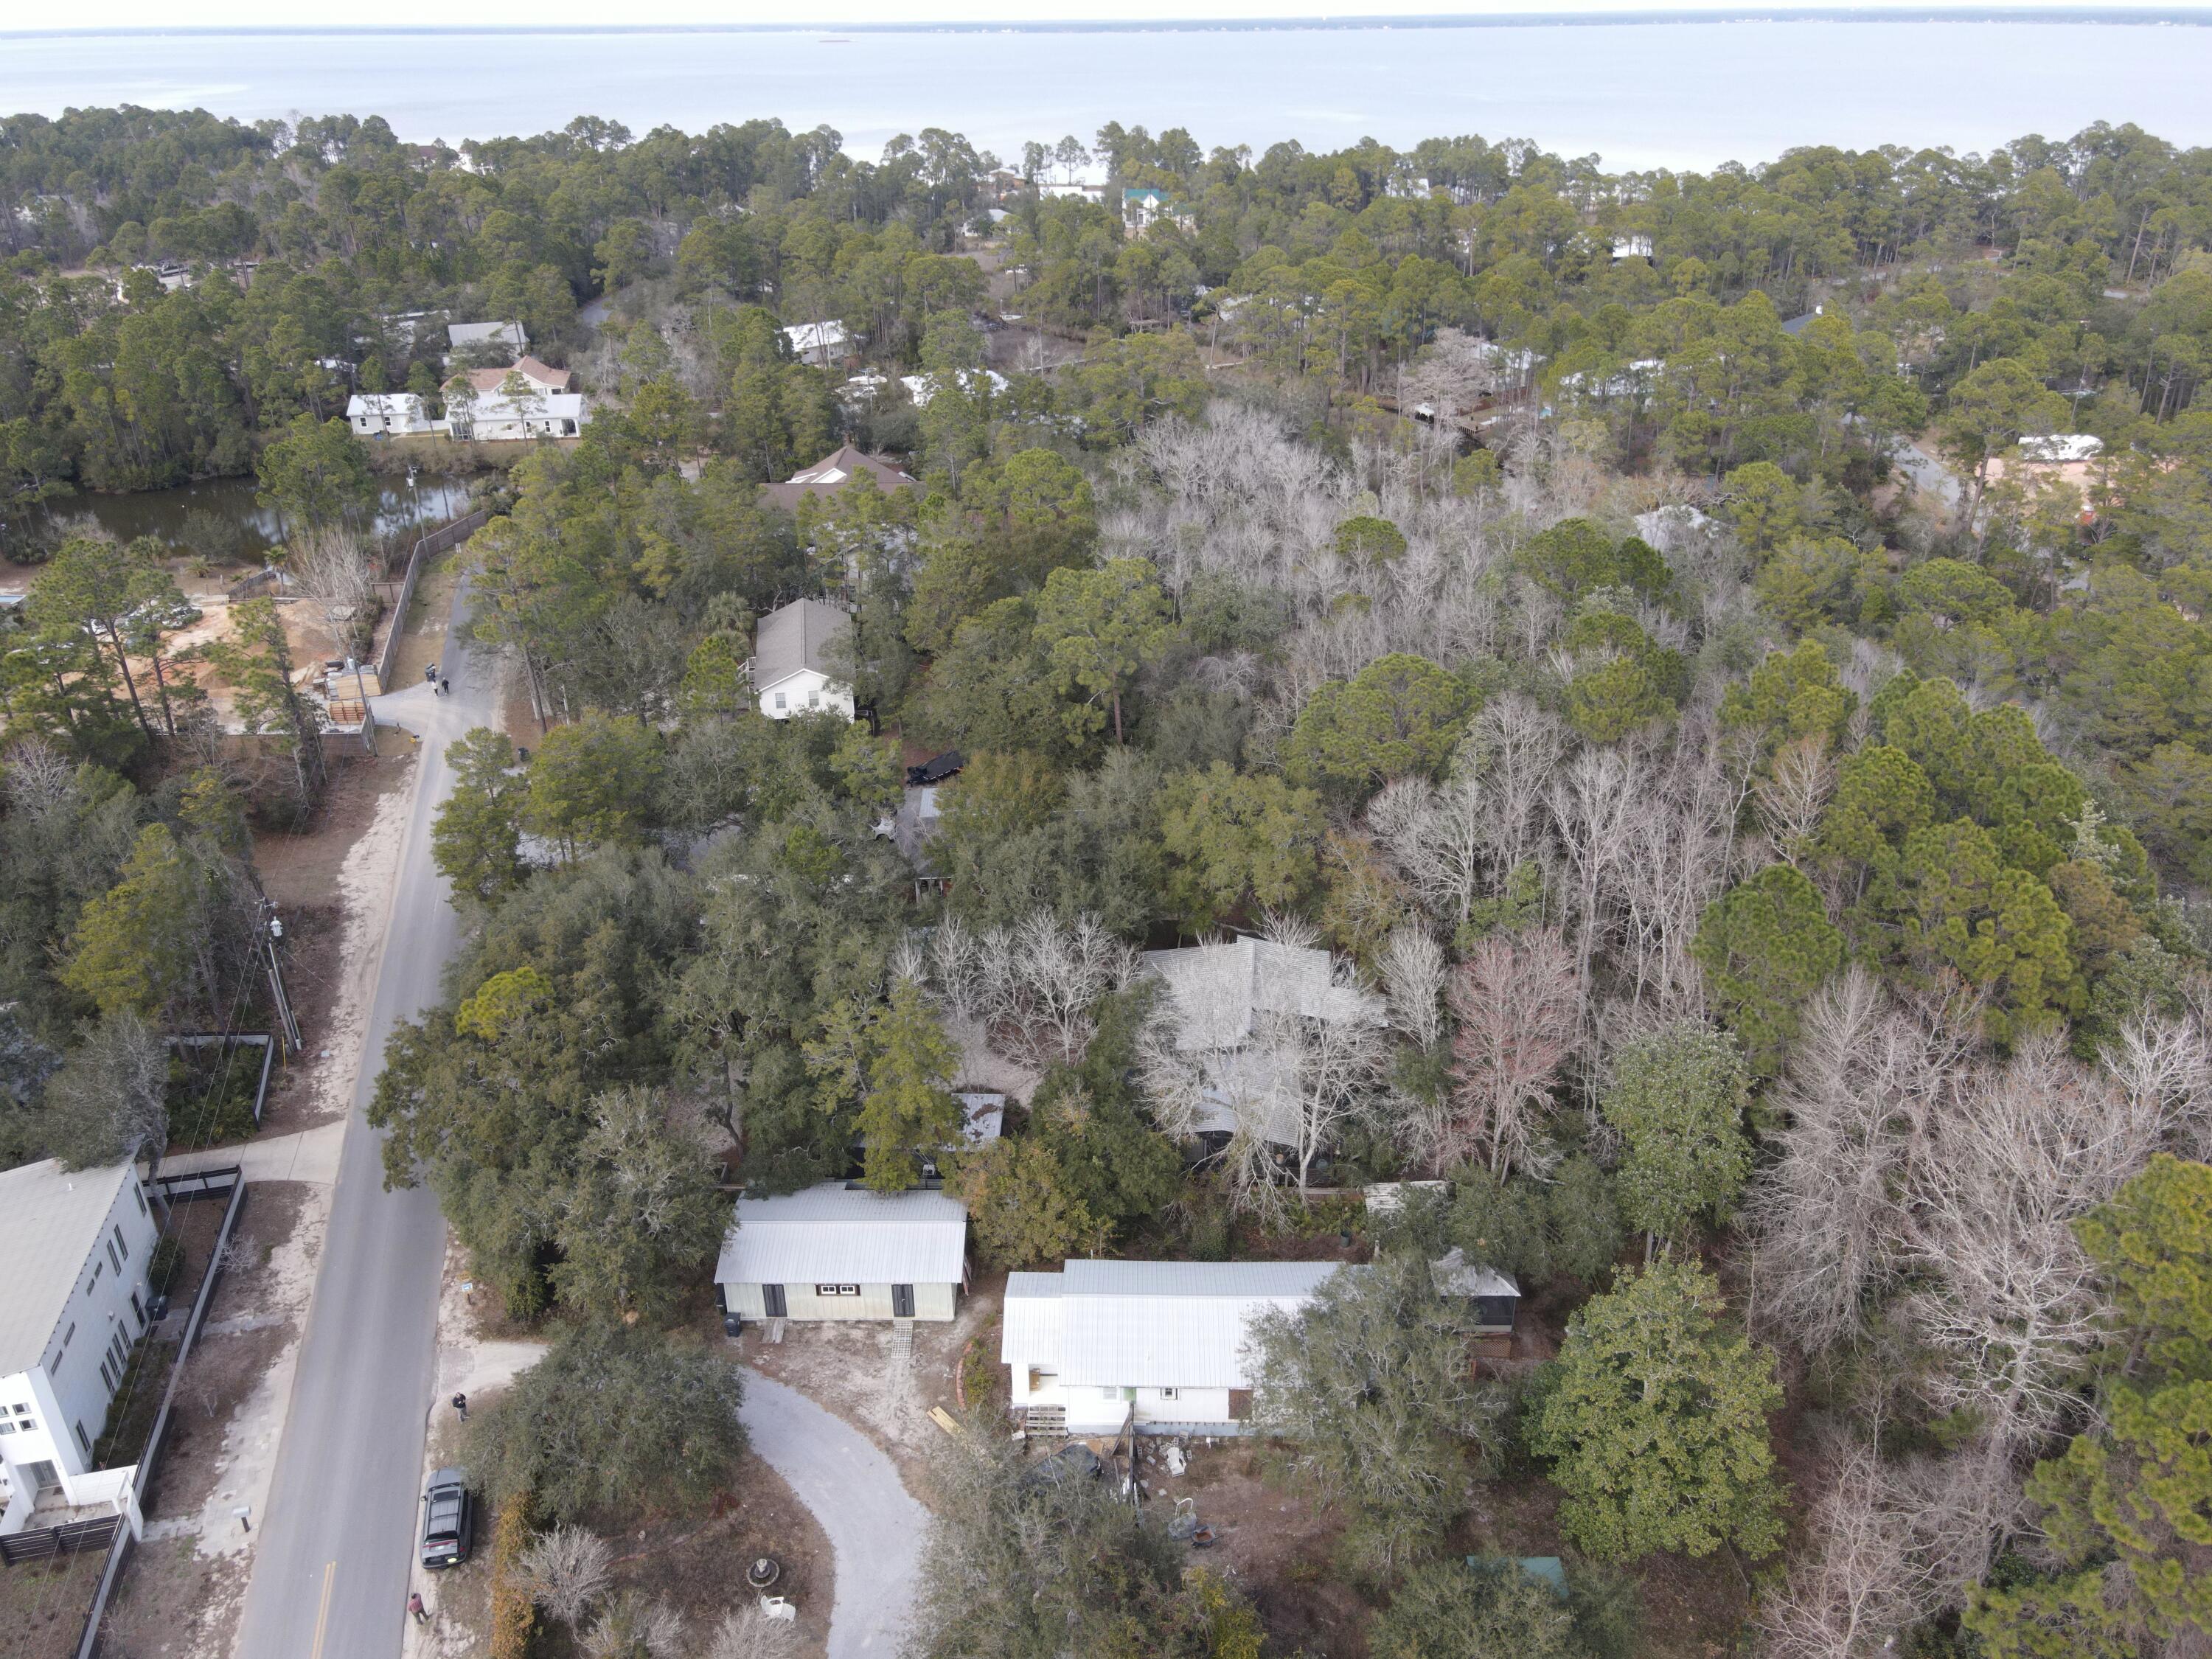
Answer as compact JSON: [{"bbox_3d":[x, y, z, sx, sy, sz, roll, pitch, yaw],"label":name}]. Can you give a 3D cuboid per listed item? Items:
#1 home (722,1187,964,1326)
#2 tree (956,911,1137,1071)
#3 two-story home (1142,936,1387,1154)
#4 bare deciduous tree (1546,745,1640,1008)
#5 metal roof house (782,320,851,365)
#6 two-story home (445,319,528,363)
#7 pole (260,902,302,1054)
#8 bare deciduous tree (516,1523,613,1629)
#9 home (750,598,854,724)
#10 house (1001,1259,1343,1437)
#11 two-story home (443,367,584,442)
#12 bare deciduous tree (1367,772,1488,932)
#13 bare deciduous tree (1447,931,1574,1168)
[{"bbox_3d":[-12.539,20.371,75.281,11.636,3.282,6.663,0,28,0],"label":"home"},{"bbox_3d":[-3.241,9.793,91.869,10.700,10.400,8.800,0,28,0],"label":"tree"},{"bbox_3d":[9.278,13.053,90.926,14.600,5.500,17.800,3,28,7],"label":"two-story home"},{"bbox_3d":[27.929,4.449,88.193,5.271,19.095,5.172,0,28,0],"label":"bare deciduous tree"},{"bbox_3d":[-54.148,-91.165,286.968,11.800,5.800,9.000,-18,33,-30],"label":"metal roof house"},{"bbox_3d":[-108.990,-84.972,270.851,12.929,8.155,10.443,-12,30,-21],"label":"two-story home"},{"bbox_3d":[-48.401,8.753,89.855,1.492,10.542,0.995,0,28,0],"label":"pole"},{"bbox_3d":[-20.537,28.634,58.277,3.680,4.674,3.680,0,28,0],"label":"bare deciduous tree"},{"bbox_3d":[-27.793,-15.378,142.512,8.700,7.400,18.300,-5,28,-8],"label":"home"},{"bbox_3d":[3.285,22.743,69.149,15.415,4.674,7.559,0,28,1],"label":"house"},{"bbox_3d":[-92.712,-68.349,241.780,20.000,8.400,19.000,-5,28,-8],"label":"two-story home"},{"bbox_3d":[21.770,2.334,103.045,7.500,12.600,7.000,0,28,0],"label":"bare deciduous tree"},{"bbox_3d":[20.646,12.083,78.459,6.763,14.719,6.564,0,28,0],"label":"bare deciduous tree"}]

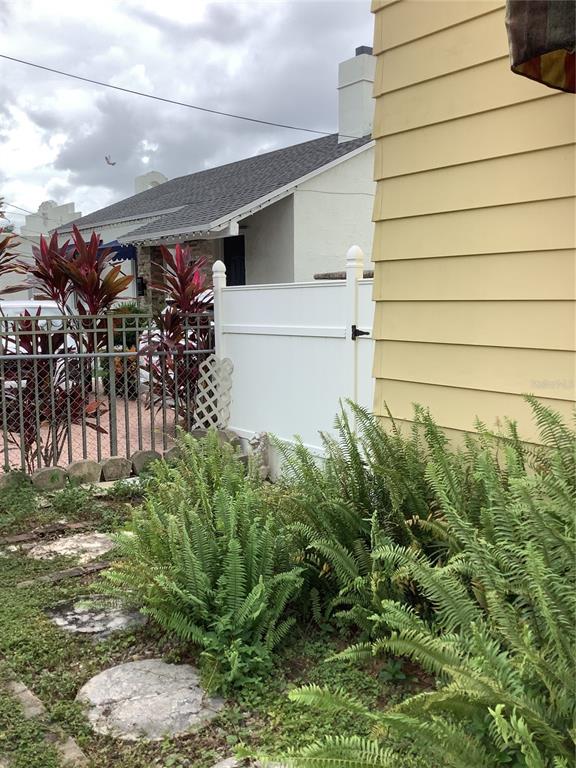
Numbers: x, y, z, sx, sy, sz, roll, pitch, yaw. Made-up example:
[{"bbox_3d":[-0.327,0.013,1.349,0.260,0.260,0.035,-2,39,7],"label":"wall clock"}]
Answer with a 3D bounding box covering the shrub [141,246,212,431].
[{"bbox_3d":[-1.063,-0.371,6.803,0.760,1.950,0.760,0,7,0],"label":"shrub"}]

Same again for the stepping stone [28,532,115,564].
[{"bbox_3d":[-1.274,0.996,4.123,0.550,0.050,0.540,0,7,0],"label":"stepping stone"}]

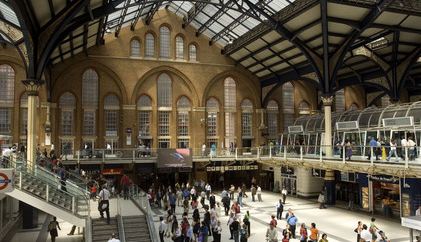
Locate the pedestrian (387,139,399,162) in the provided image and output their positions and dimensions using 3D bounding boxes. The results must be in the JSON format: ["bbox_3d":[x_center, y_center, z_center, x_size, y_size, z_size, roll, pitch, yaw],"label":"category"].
[{"bbox_3d":[13.161,2.129,27.900,0.750,1.609,0.480,-2,-4,18],"label":"pedestrian"}]

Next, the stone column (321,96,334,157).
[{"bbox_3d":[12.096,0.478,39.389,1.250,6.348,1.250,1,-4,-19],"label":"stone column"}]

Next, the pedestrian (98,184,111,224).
[{"bbox_3d":[-4.801,3.806,17.548,0.570,1.740,0.520,1,-3,-19],"label":"pedestrian"}]

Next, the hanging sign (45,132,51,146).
[{"bbox_3d":[-18.464,2.074,43.948,0.569,1.457,0.200,1,-3,-19],"label":"hanging sign"}]

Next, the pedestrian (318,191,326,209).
[{"bbox_3d":[10.473,7.424,36.127,0.480,1.659,0.520,1,-4,-18],"label":"pedestrian"}]

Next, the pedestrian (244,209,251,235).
[{"bbox_3d":[2.438,6.802,25.521,0.350,1.696,0.500,-3,-4,34],"label":"pedestrian"}]

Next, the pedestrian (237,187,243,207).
[{"bbox_3d":[2.830,7.303,36.850,0.420,1.830,0.520,0,-3,-6],"label":"pedestrian"}]

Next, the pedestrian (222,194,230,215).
[{"bbox_3d":[1.406,7.202,32.967,0.580,1.780,0.380,0,-3,0],"label":"pedestrian"}]

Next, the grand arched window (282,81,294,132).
[{"bbox_3d":[11.152,-1.816,55.130,1.850,7.606,0.300,1,-3,-19],"label":"grand arched window"}]

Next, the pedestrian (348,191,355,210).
[{"bbox_3d":[13.122,7.401,35.940,0.520,1.645,0.380,0,-3,6],"label":"pedestrian"}]

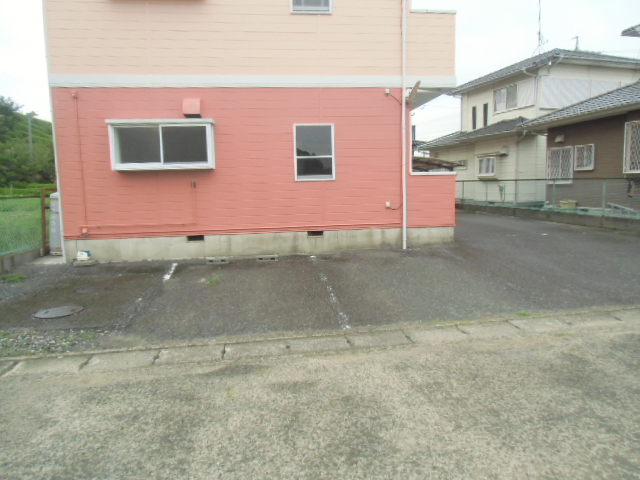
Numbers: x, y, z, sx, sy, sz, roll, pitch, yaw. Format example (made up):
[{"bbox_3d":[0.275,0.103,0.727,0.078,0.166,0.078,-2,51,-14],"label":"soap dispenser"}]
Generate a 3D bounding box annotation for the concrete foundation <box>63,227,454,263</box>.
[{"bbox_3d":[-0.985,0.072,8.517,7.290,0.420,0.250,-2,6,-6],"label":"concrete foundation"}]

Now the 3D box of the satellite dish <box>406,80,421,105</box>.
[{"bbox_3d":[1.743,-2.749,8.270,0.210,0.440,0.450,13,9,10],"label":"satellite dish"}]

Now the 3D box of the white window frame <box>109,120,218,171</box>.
[{"bbox_3d":[-2.756,-1.675,7.837,1.775,0.855,0.370,-2,6,-6],"label":"white window frame"}]

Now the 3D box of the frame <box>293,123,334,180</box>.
[{"bbox_3d":[-0.098,-1.648,8.312,0.762,1.058,0.090,-2,6,-6],"label":"frame"}]

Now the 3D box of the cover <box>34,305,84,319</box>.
[{"bbox_3d":[-3.054,0.856,5.220,0.520,0.040,0.520,-3,9,-6],"label":"cover"}]

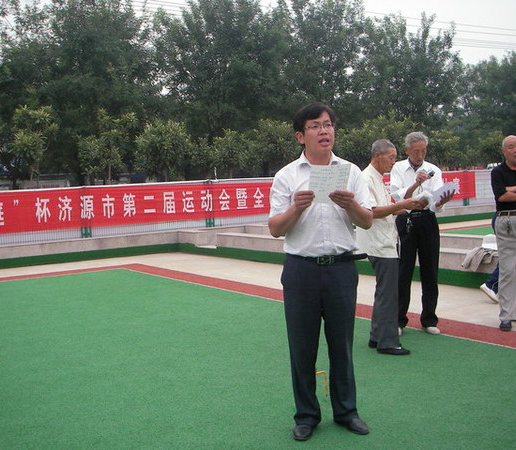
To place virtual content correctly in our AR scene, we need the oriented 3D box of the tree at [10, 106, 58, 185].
[{"bbox_3d":[-5.032,-1.065,15.106,1.150,3.368,1.150,-5,4,-31],"label":"tree"}]

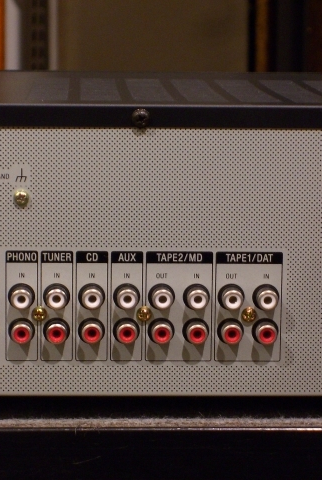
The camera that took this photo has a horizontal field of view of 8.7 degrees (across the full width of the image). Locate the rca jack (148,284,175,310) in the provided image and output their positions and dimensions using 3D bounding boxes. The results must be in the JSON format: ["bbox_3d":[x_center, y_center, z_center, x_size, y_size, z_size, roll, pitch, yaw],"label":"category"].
[{"bbox_3d":[0.001,0.024,0.841,0.011,0.011,0.008,0,10,-3],"label":"rca jack"}]

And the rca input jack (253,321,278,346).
[{"bbox_3d":[0.042,0.038,0.845,0.011,0.011,0.008,0,10,-3],"label":"rca input jack"}]

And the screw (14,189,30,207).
[{"bbox_3d":[-0.055,-0.017,0.836,0.006,0.006,0.003,0,10,-2],"label":"screw"}]

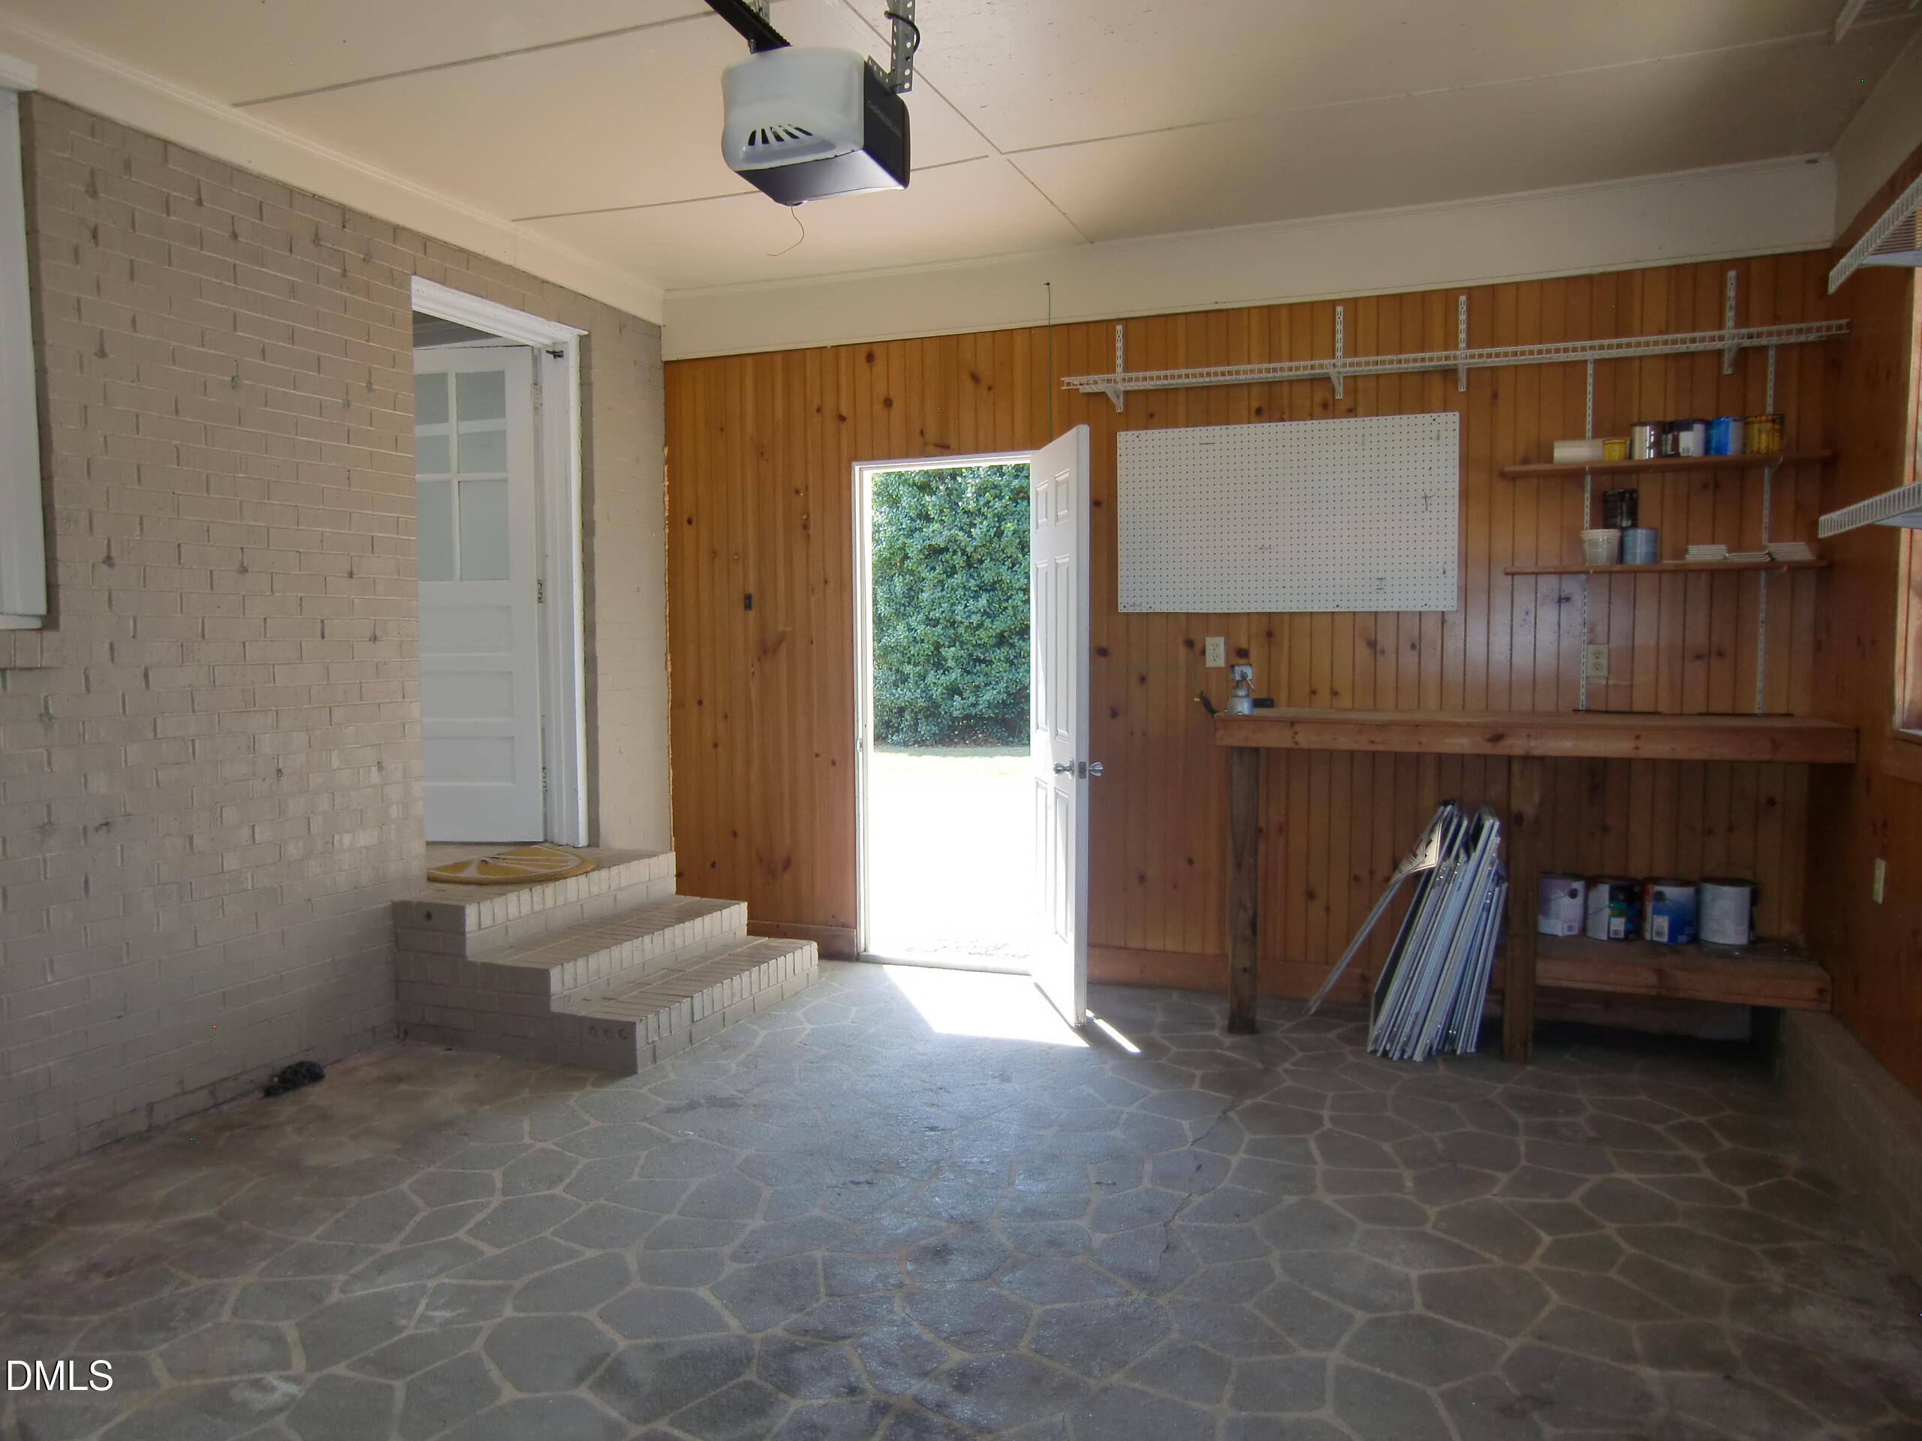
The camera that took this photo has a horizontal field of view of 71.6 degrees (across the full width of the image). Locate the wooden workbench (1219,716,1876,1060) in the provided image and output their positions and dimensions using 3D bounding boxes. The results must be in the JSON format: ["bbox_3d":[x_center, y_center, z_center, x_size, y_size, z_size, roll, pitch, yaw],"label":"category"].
[{"bbox_3d":[1.787,0.529,4.375,1.800,1.087,0.577,1,4,22],"label":"wooden workbench"}]

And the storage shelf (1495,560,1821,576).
[{"bbox_3d":[2.248,-0.489,4.308,0.905,0.019,0.230,1,4,22],"label":"storage shelf"}]

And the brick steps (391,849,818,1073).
[{"bbox_3d":[-1.241,0.823,4.899,0.972,0.476,1.205,1,4,22],"label":"brick steps"}]

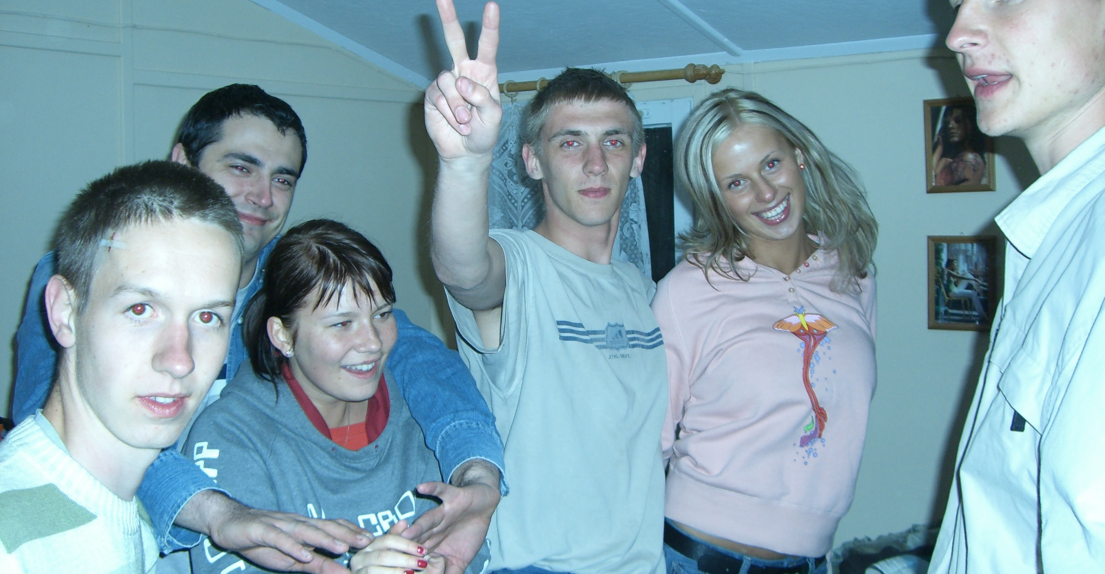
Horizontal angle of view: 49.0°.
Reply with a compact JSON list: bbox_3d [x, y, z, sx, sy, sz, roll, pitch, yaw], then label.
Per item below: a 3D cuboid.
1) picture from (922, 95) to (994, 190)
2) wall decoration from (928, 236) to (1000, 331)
[{"bbox_3d":[0.786,-0.273,2.341,0.130,0.182,0.018,1,4,32],"label":"picture"},{"bbox_3d":[0.795,-0.006,2.354,0.130,0.182,0.018,1,4,32],"label":"wall decoration"}]

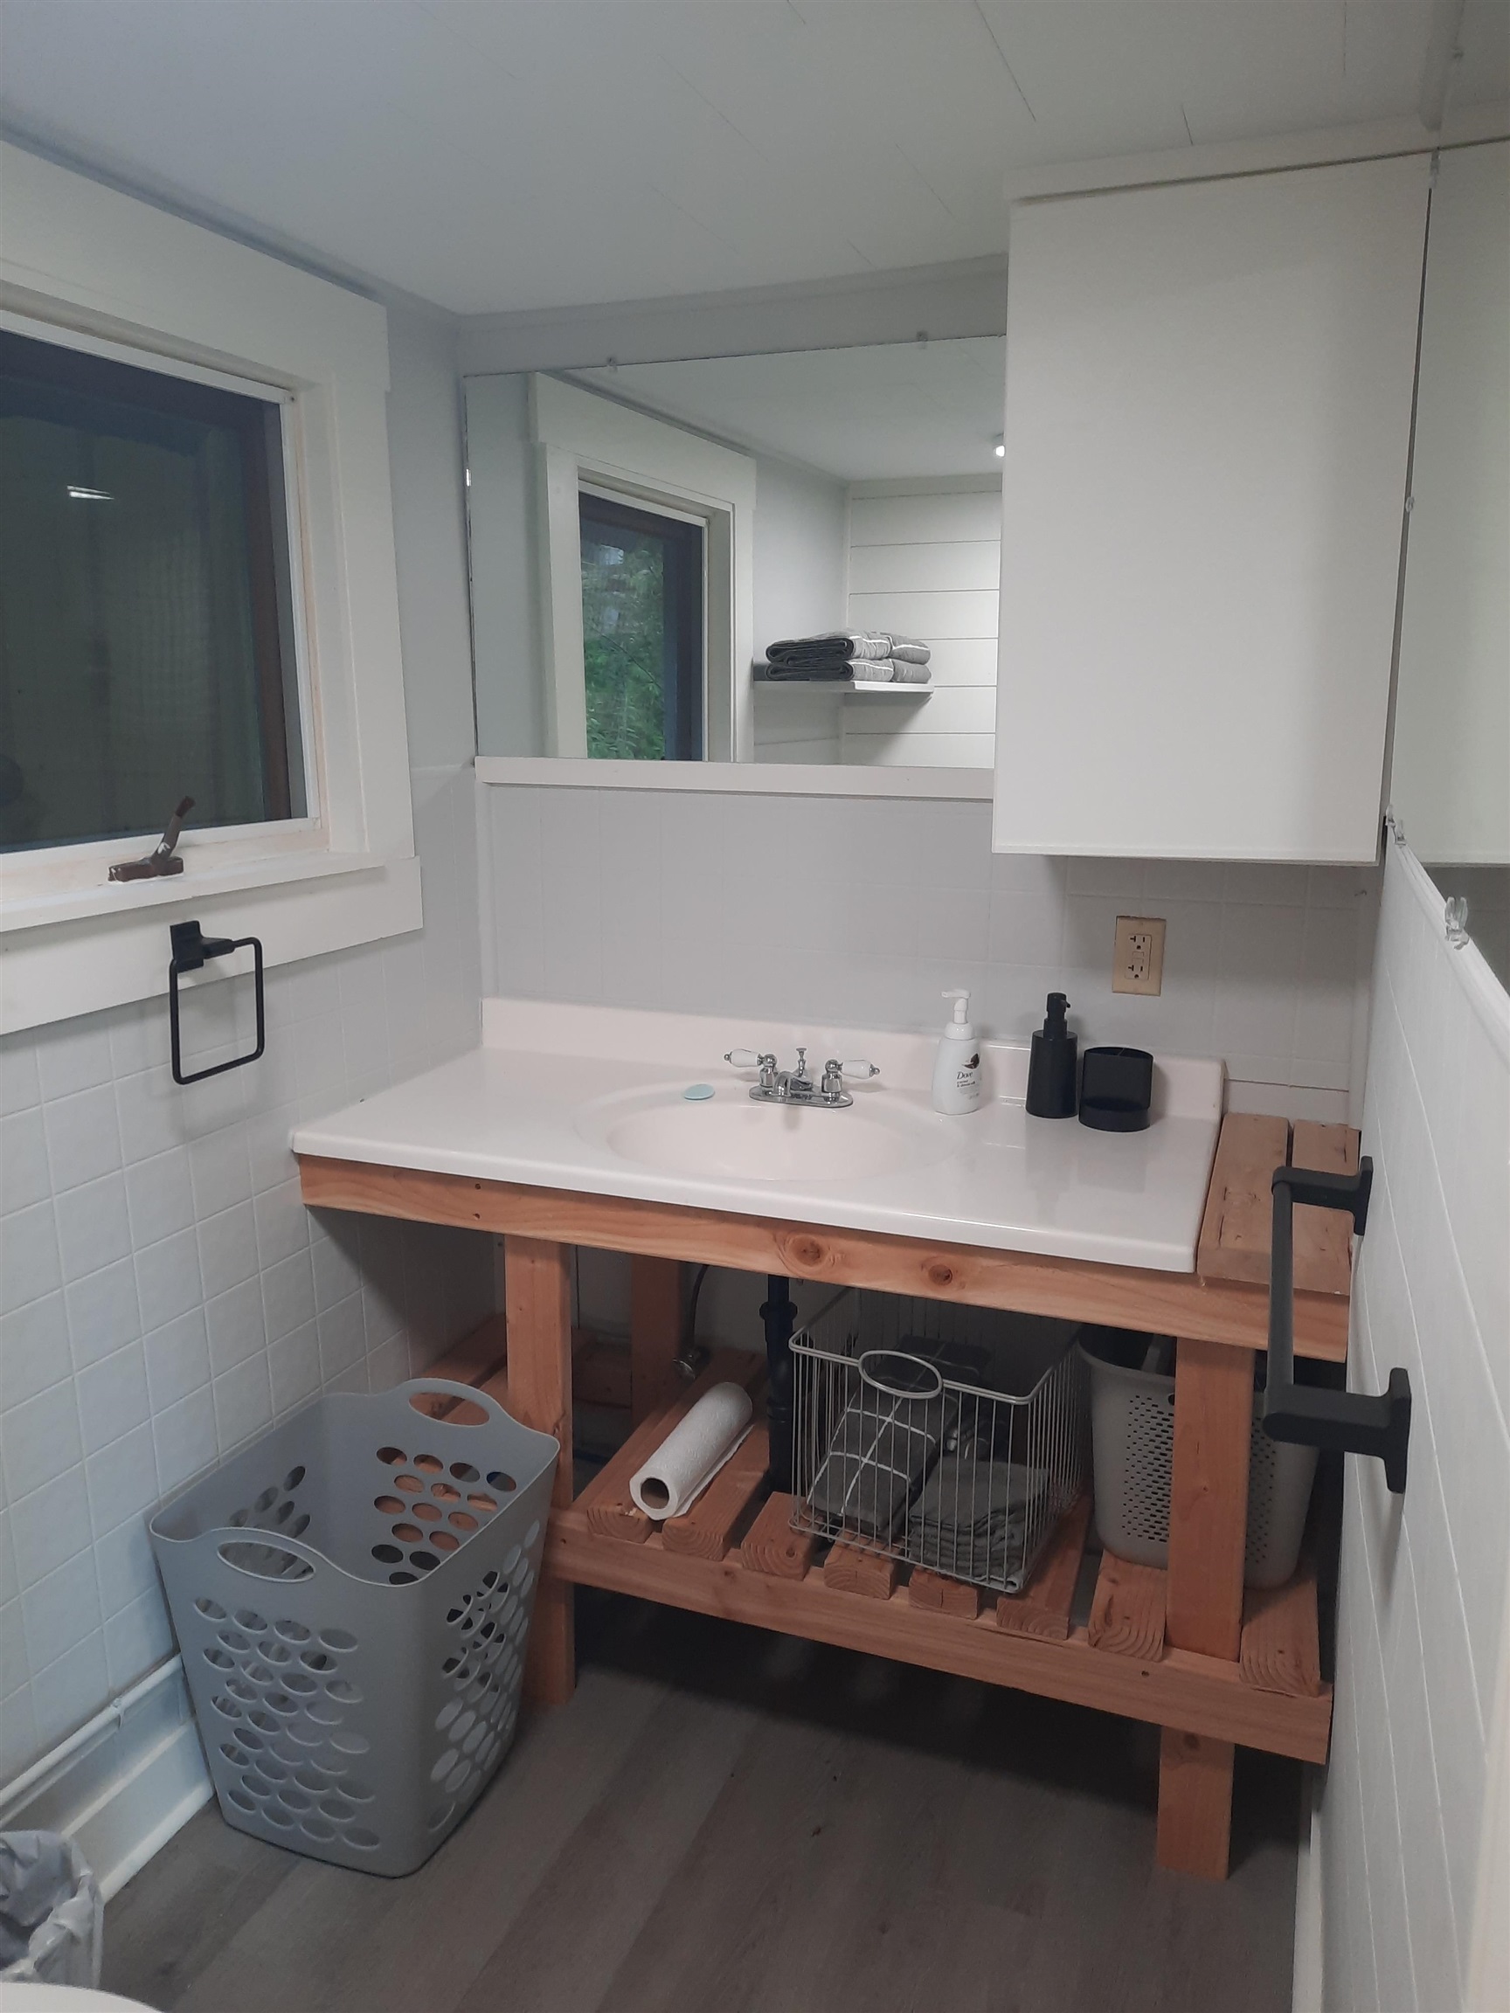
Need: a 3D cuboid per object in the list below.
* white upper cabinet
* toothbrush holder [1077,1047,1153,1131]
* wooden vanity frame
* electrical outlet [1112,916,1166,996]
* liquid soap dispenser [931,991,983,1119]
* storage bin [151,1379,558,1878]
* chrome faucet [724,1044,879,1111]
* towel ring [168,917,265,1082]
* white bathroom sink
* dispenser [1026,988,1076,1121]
[{"bbox_3d":[0.578,-0.589,1.867,0.460,0.770,0.329,5,13,20],"label":"white upper cabinet"},{"bbox_3d":[0.524,0.119,2.119,0.100,0.098,0.090,5,13,20],"label":"toothbrush holder"},{"bbox_3d":[0.107,0.586,2.163,1.399,0.841,0.567,5,13,20],"label":"wooden vanity frame"},{"bbox_3d":[0.570,-0.073,2.157,0.070,0.115,0.009,5,13,20],"label":"electrical outlet"},{"bbox_3d":[0.306,0.062,2.193,0.075,0.177,0.062,-2,12,-8],"label":"liquid soap dispenser"},{"bbox_3d":[-0.532,0.821,1.969,0.383,0.494,0.365,5,13,20],"label":"storage bin"},{"bbox_3d":[0.057,0.111,2.196,0.247,0.080,0.124,5,13,20],"label":"chrome faucet"},{"bbox_3d":[-0.691,-0.014,1.837,0.057,0.192,0.167,5,13,20],"label":"towel ring"},{"bbox_3d":[0.013,0.244,2.094,0.537,0.139,0.446,5,13,20],"label":"white bathroom sink"},{"bbox_3d":[0.446,0.068,2.167,0.075,0.177,0.074,0,12,0],"label":"dispenser"}]

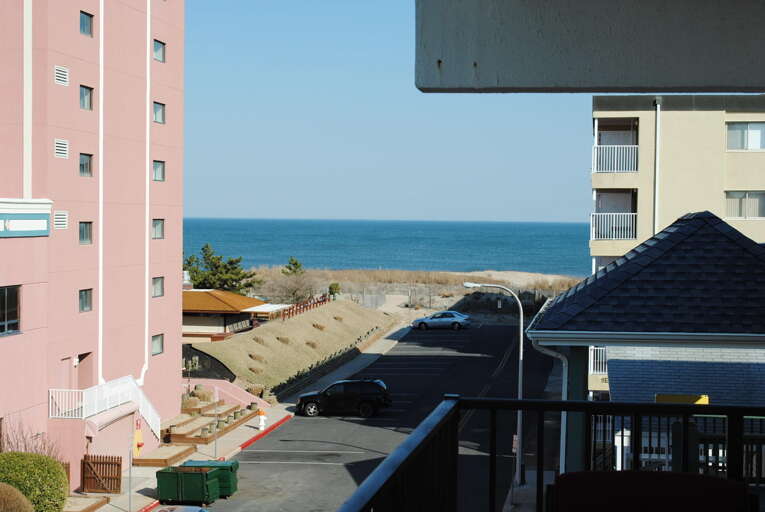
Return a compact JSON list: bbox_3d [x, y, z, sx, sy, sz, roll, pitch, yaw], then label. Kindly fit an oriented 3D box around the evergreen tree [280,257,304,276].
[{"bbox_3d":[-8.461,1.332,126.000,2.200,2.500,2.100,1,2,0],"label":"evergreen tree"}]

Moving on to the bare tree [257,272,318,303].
[{"bbox_3d":[-8.222,2.740,116.000,4.800,2.900,4.400,1,2,0],"label":"bare tree"}]

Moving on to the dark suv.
[{"bbox_3d":[-1.958,7.232,68.700,4.700,1.770,1.870,1,2,6],"label":"dark suv"}]

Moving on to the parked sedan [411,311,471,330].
[{"bbox_3d":[4.716,5.329,110.300,4.680,1.430,1.800,1,2,6],"label":"parked sedan"}]

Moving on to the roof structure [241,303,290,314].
[{"bbox_3d":[-7.808,3.611,91.000,2.200,0.400,6.500,1,2,8],"label":"roof structure"}]

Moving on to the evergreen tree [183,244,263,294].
[{"bbox_3d":[-12.931,2.270,106.000,6.300,6.100,5.800,1,2,0],"label":"evergreen tree"}]

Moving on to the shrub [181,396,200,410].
[{"bbox_3d":[-9.149,6.946,63.700,0.900,0.660,0.850,1,2,0],"label":"shrub"}]

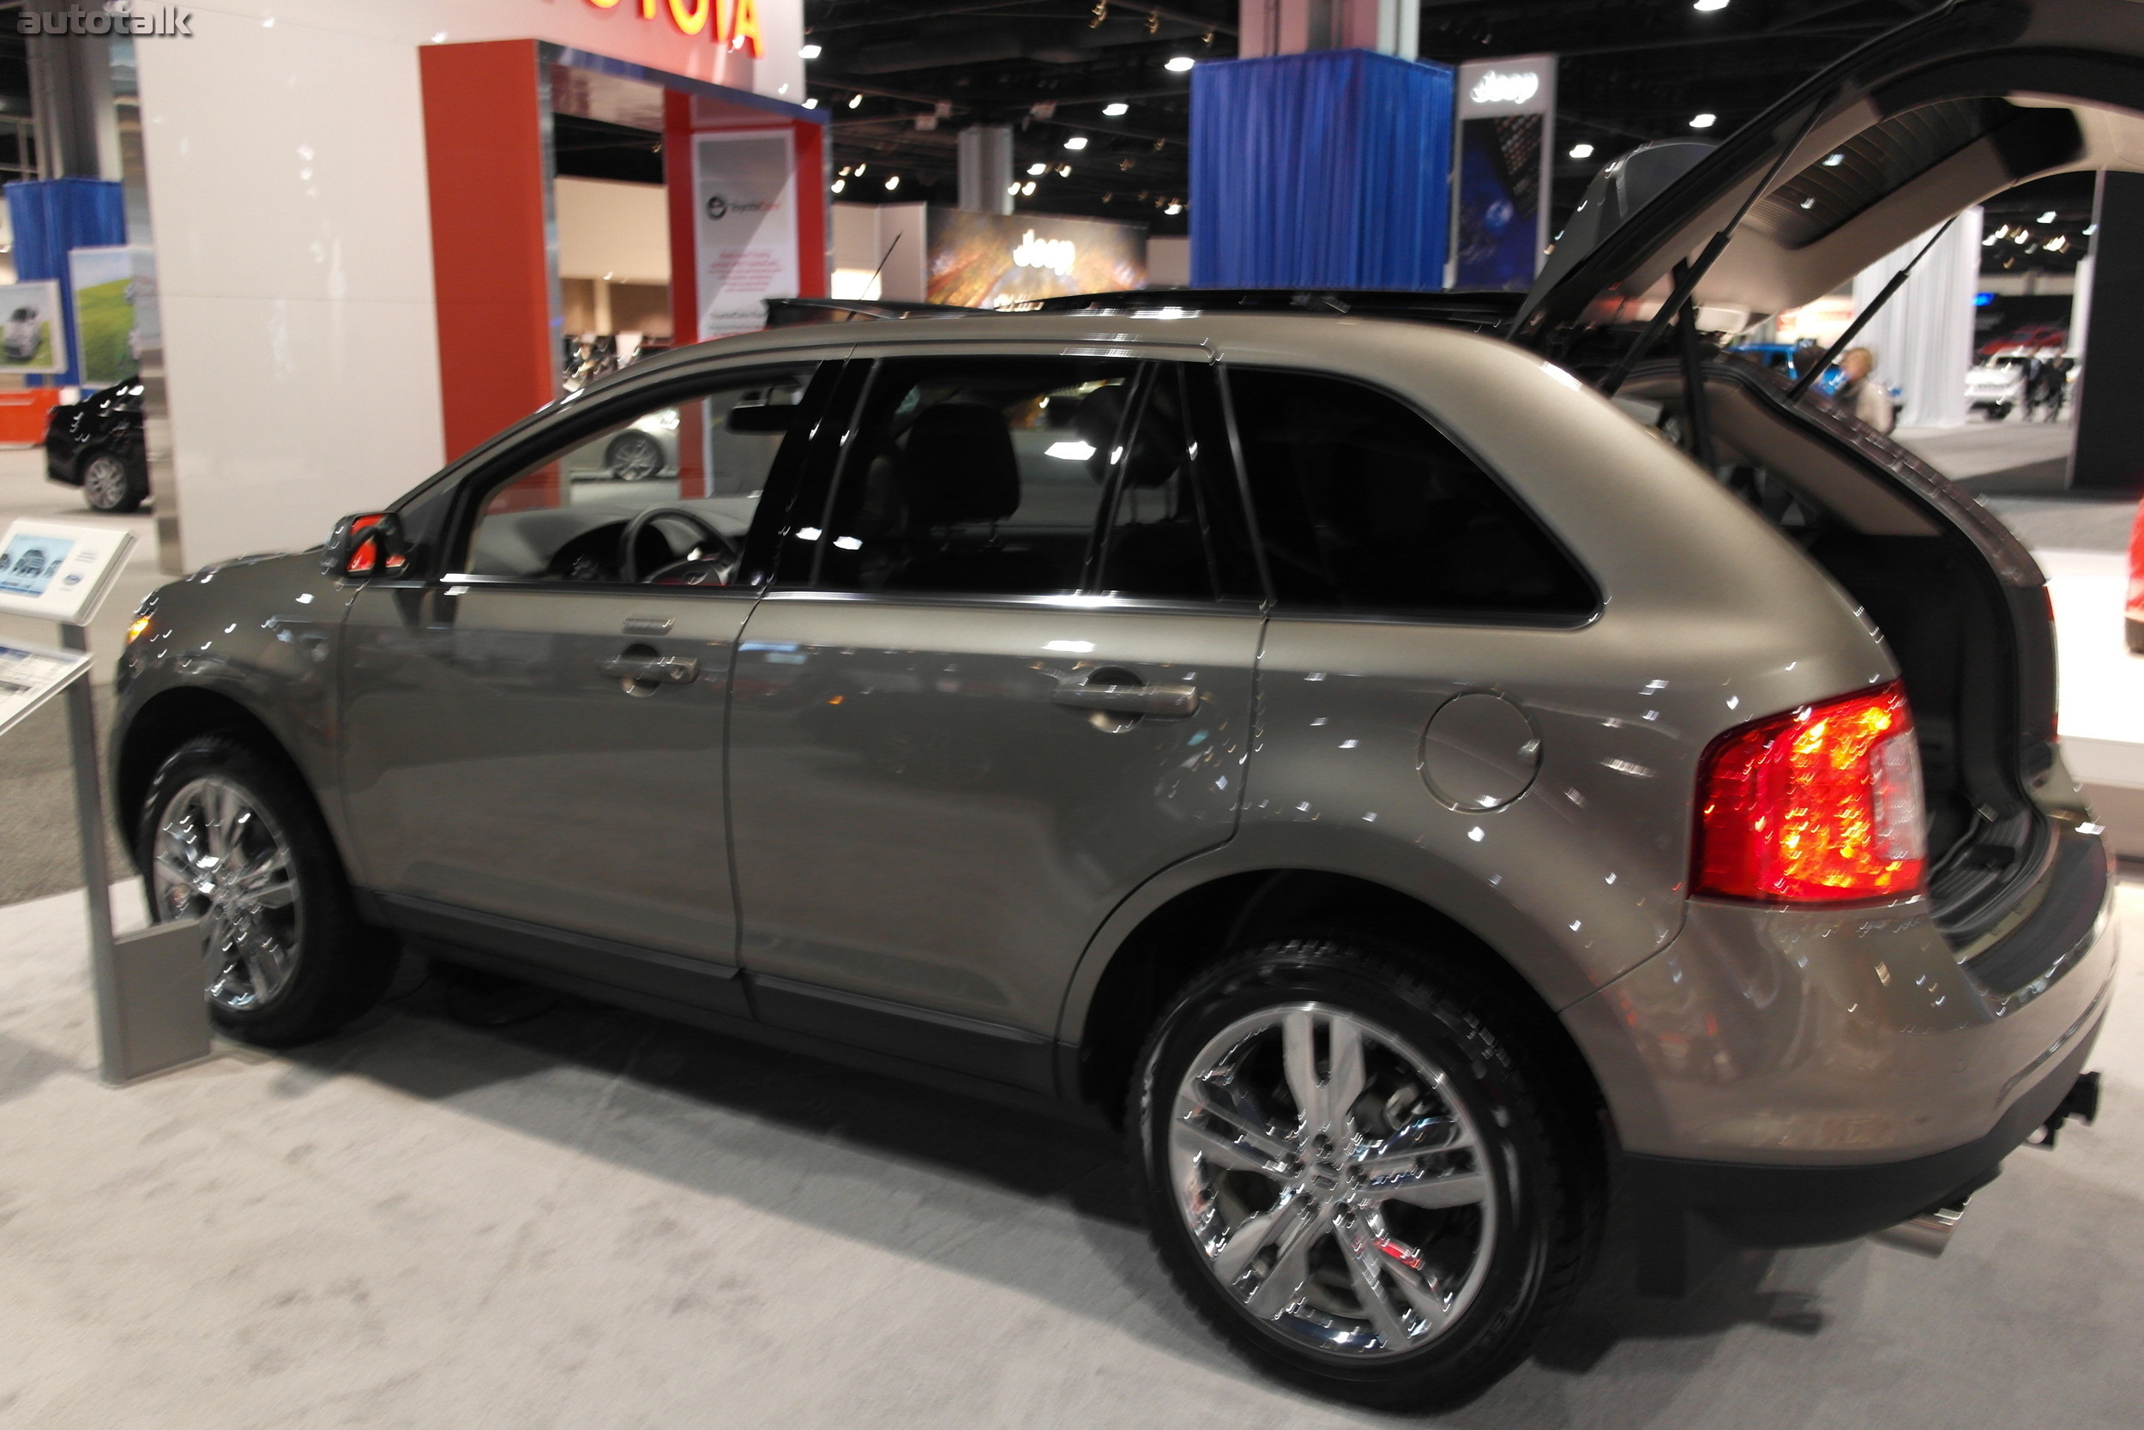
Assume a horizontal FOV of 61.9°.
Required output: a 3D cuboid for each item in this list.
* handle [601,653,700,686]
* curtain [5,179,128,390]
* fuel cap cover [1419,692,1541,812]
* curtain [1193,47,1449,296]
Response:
[{"bbox_3d":[-0.783,-0.084,3.300,0.240,0.046,0.055,7,13,32],"label":"handle"},{"bbox_3d":[-20.077,-8.250,37.413,2.400,5.399,2.400,8,13,35],"label":"curtain"},{"bbox_3d":[0.562,0.049,2.447,0.172,0.167,0.030,7,13,32],"label":"fuel cap cover"},{"bbox_3d":[3.198,-5.673,23.653,2.400,5.391,2.400,8,13,35],"label":"curtain"}]

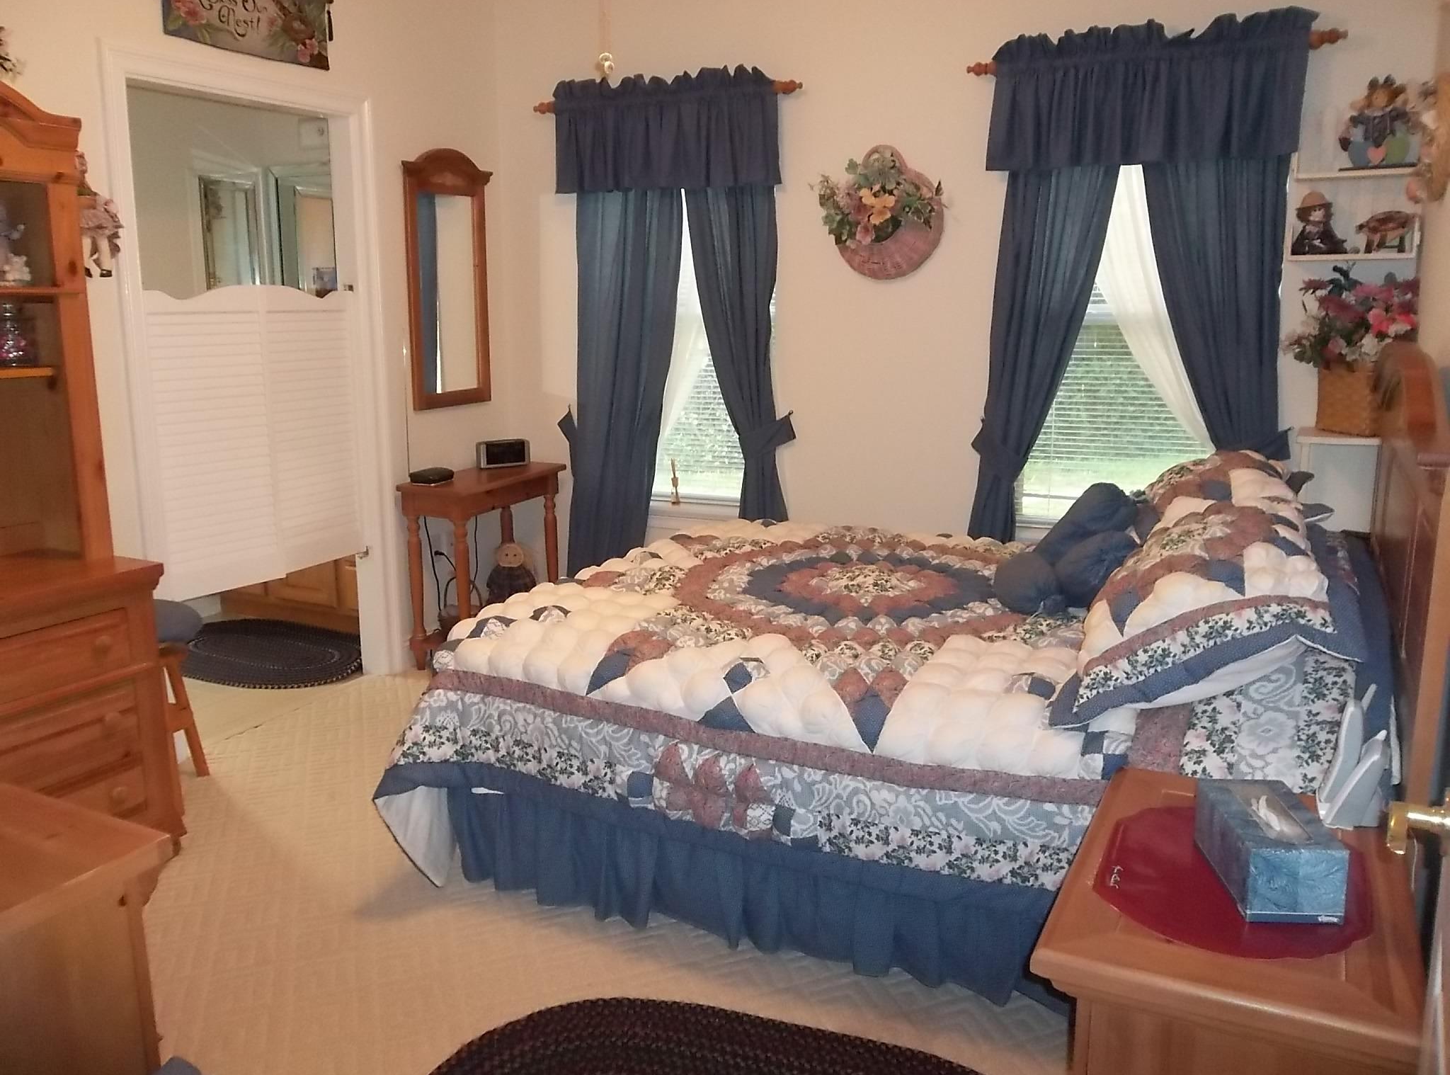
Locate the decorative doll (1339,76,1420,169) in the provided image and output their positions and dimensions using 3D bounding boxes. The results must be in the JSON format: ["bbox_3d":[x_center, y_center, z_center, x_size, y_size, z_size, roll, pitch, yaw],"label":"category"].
[{"bbox_3d":[1.869,-1.187,3.235,0.190,0.240,0.070,9,14,37],"label":"decorative doll"}]

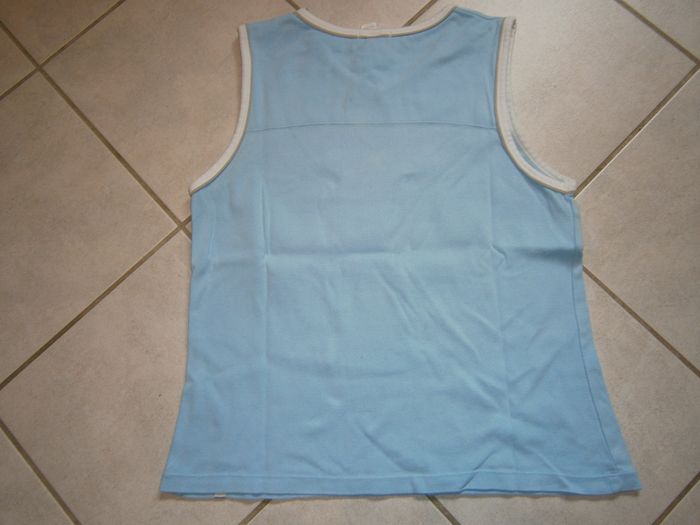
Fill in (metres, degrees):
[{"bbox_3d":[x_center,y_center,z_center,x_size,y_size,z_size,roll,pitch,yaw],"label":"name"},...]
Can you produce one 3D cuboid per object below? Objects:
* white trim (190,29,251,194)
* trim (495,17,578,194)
[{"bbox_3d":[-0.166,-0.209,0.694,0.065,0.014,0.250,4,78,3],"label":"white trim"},{"bbox_3d":[0.228,-0.208,0.675,0.085,0.020,0.260,-8,78,1],"label":"trim"}]

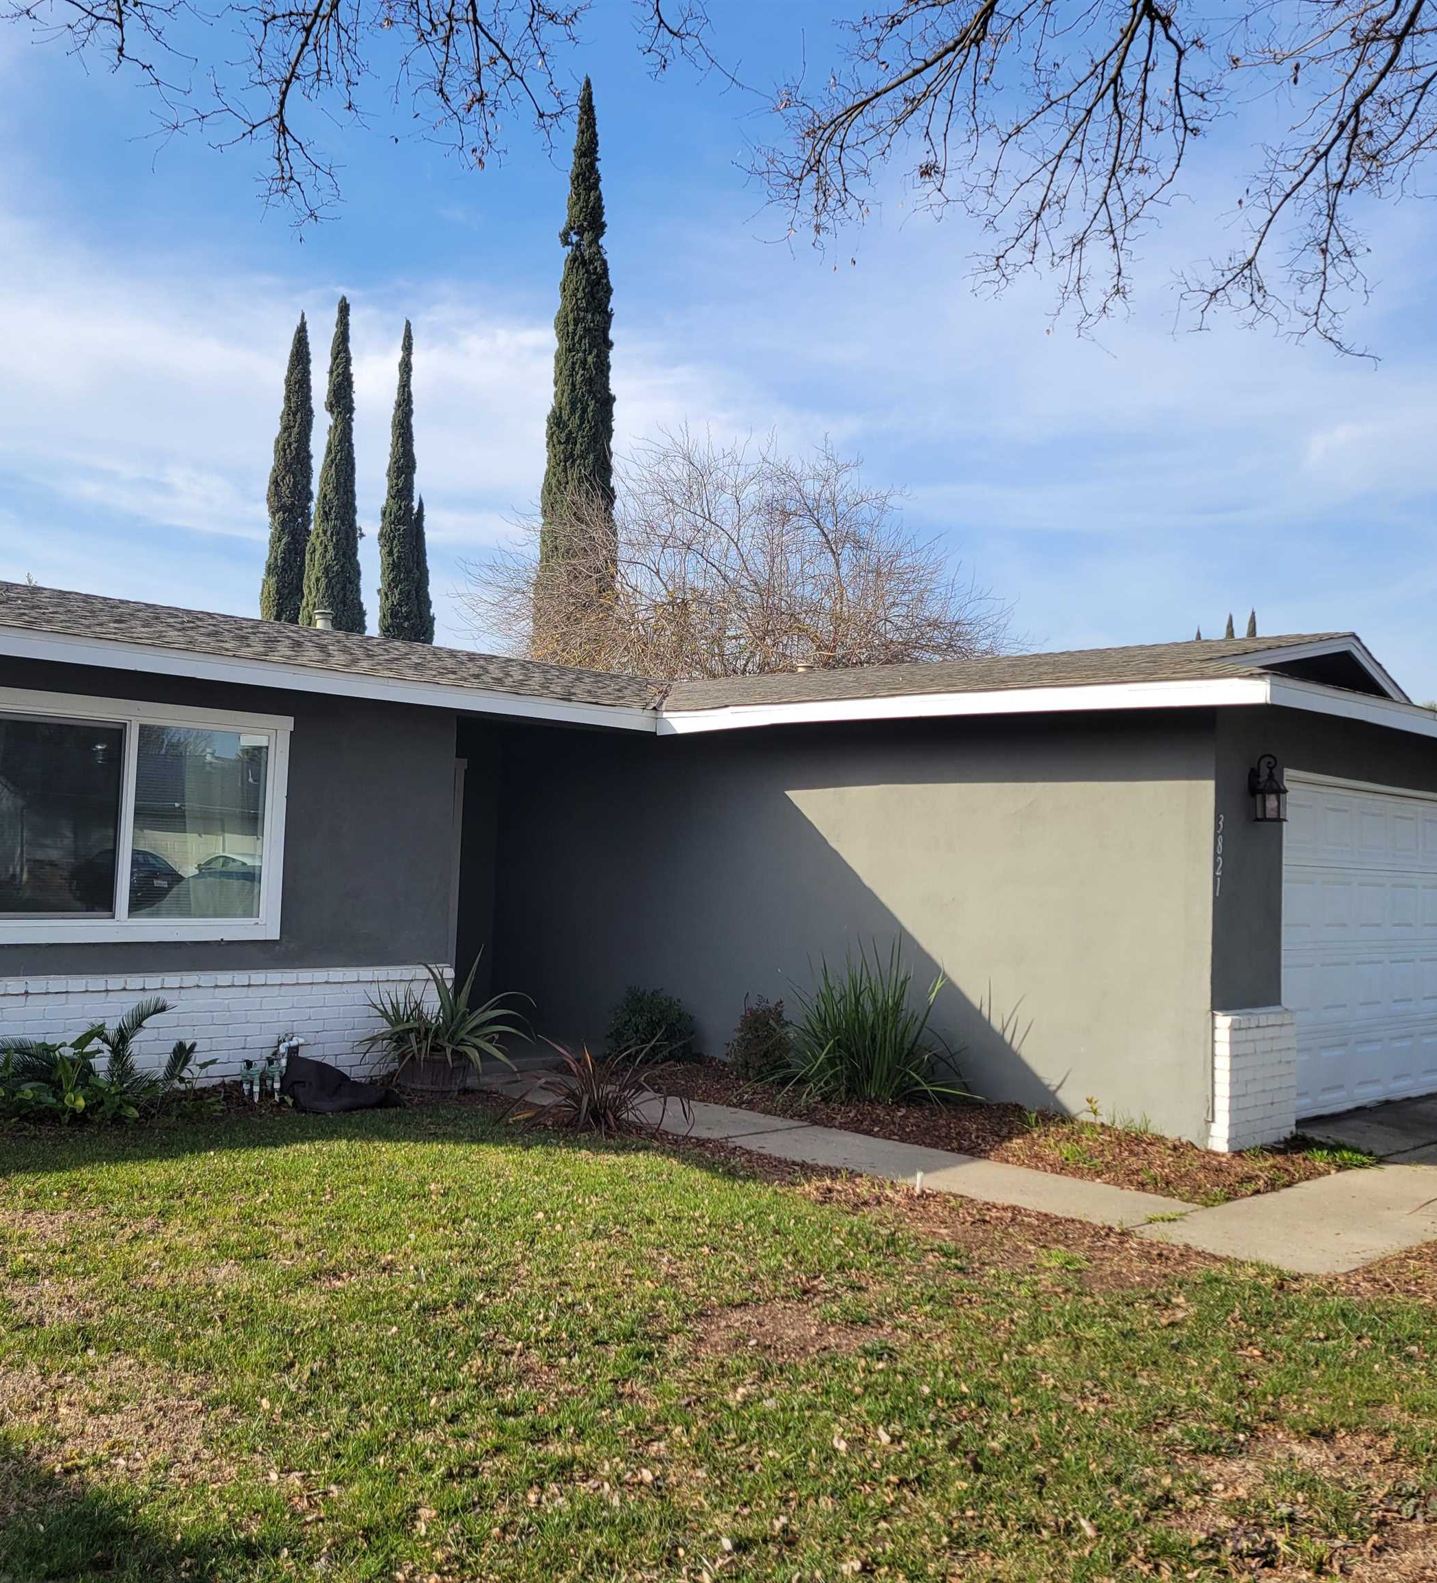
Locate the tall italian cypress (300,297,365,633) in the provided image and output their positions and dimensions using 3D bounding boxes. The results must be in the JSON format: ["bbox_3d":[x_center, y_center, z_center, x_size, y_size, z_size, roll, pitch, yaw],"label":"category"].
[{"bbox_3d":[-9.574,-4.614,38.673,1.500,15.090,1.500,2,-2,0],"label":"tall italian cypress"}]

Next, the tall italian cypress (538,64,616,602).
[{"bbox_3d":[-2.828,-5.365,29.647,1.500,16.290,1.500,2,-2,0],"label":"tall italian cypress"}]

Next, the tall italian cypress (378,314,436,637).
[{"bbox_3d":[-7.902,-4.300,38.684,1.300,14.590,1.300,2,-2,0],"label":"tall italian cypress"}]

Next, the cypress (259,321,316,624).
[{"bbox_3d":[-10.621,-4.429,38.682,1.400,14.650,1.400,2,-2,0],"label":"cypress"}]

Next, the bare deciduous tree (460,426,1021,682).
[{"bbox_3d":[0.261,-1.576,25.315,8.600,8.390,8.000,2,-2,0],"label":"bare deciduous tree"}]

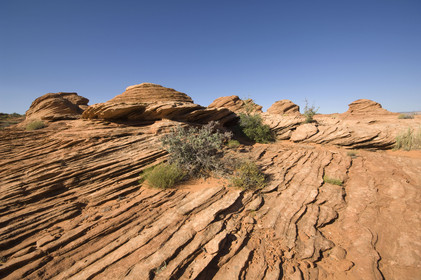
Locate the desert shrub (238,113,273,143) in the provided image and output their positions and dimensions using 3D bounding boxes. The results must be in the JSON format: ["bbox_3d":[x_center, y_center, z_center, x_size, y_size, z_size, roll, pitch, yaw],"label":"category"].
[{"bbox_3d":[2.127,-0.601,9.500,1.539,1.415,1.500,0,7,0],"label":"desert shrub"}]

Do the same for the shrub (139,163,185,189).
[{"bbox_3d":[-0.983,0.711,4.050,0.890,0.451,0.750,0,7,0],"label":"shrub"}]

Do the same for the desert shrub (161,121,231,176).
[{"bbox_3d":[-0.354,0.188,4.900,1.675,1.330,1.400,0,7,0],"label":"desert shrub"}]

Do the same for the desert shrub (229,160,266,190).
[{"bbox_3d":[0.756,0.705,4.000,0.696,0.554,0.650,0,7,0],"label":"desert shrub"}]

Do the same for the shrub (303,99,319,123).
[{"bbox_3d":[5.779,-1.702,11.500,0.735,1.372,0.850,0,7,0],"label":"shrub"}]

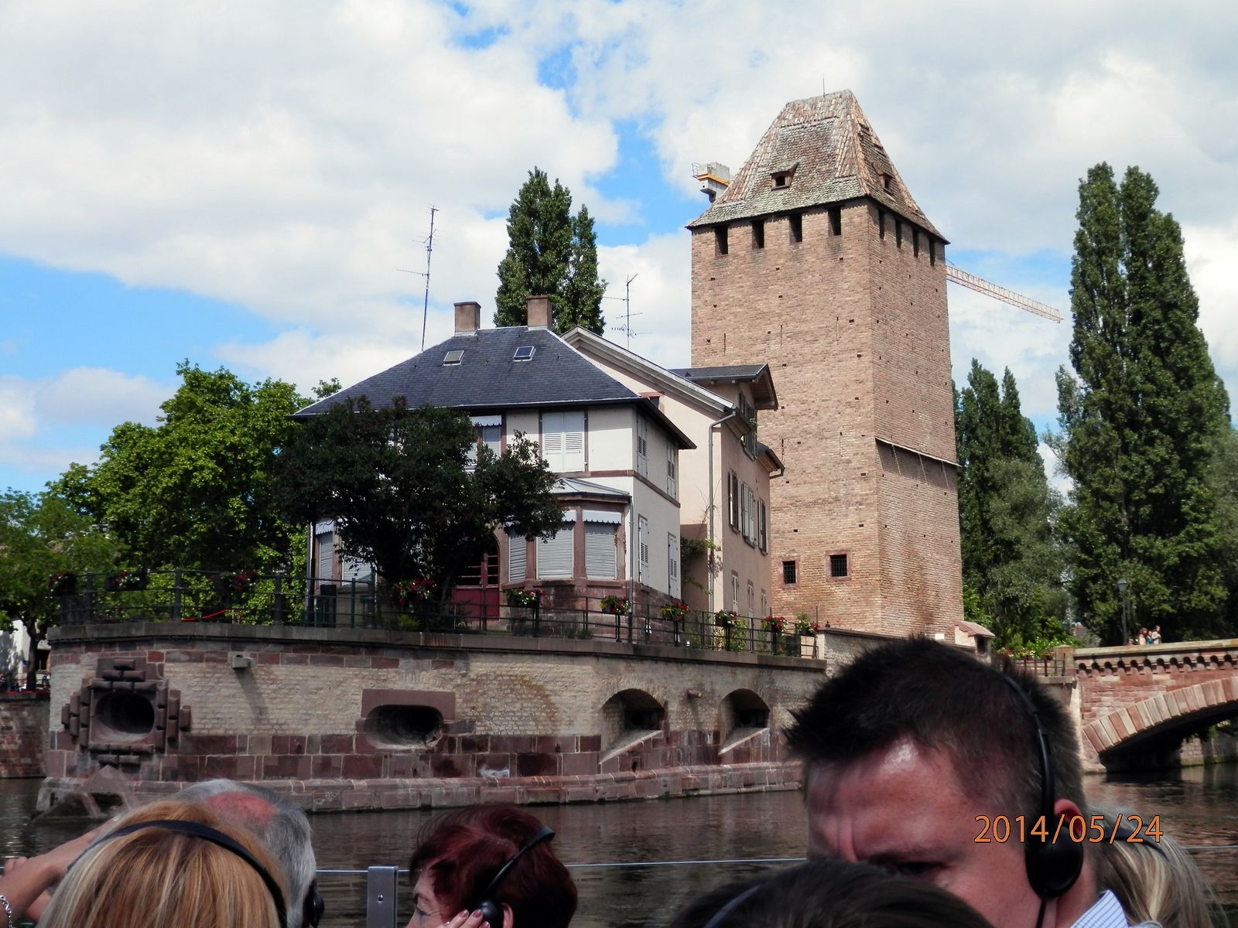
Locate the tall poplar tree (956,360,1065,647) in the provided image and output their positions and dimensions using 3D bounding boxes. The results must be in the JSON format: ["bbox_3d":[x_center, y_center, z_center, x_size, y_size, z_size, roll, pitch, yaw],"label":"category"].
[{"bbox_3d":[25.071,4.172,110.668,7.400,21.561,7.000,-2,-9,13],"label":"tall poplar tree"}]

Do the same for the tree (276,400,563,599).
[{"bbox_3d":[-5.324,1.517,46.125,7.400,6.535,6.200,1,-9,-7],"label":"tree"}]

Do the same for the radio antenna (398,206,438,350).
[{"bbox_3d":[-6.427,-5.890,55.586,1.200,4.800,0.900,3,-9,0],"label":"radio antenna"}]

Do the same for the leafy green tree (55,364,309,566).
[{"bbox_3d":[-14.536,1.672,58.963,9.200,10.295,8.800,2,-9,-14],"label":"leafy green tree"}]

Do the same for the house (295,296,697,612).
[{"bbox_3d":[-3.588,0.371,53.942,10.700,11.200,8.600,-2,-9,12],"label":"house"}]

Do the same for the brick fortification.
[{"bbox_3d":[8.719,-3.480,74.772,8.450,25.533,8.450,-6,-11,32],"label":"brick fortification"}]

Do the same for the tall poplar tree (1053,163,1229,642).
[{"bbox_3d":[27.673,-2.109,91.406,9.000,27.983,8.200,-3,-9,17],"label":"tall poplar tree"}]

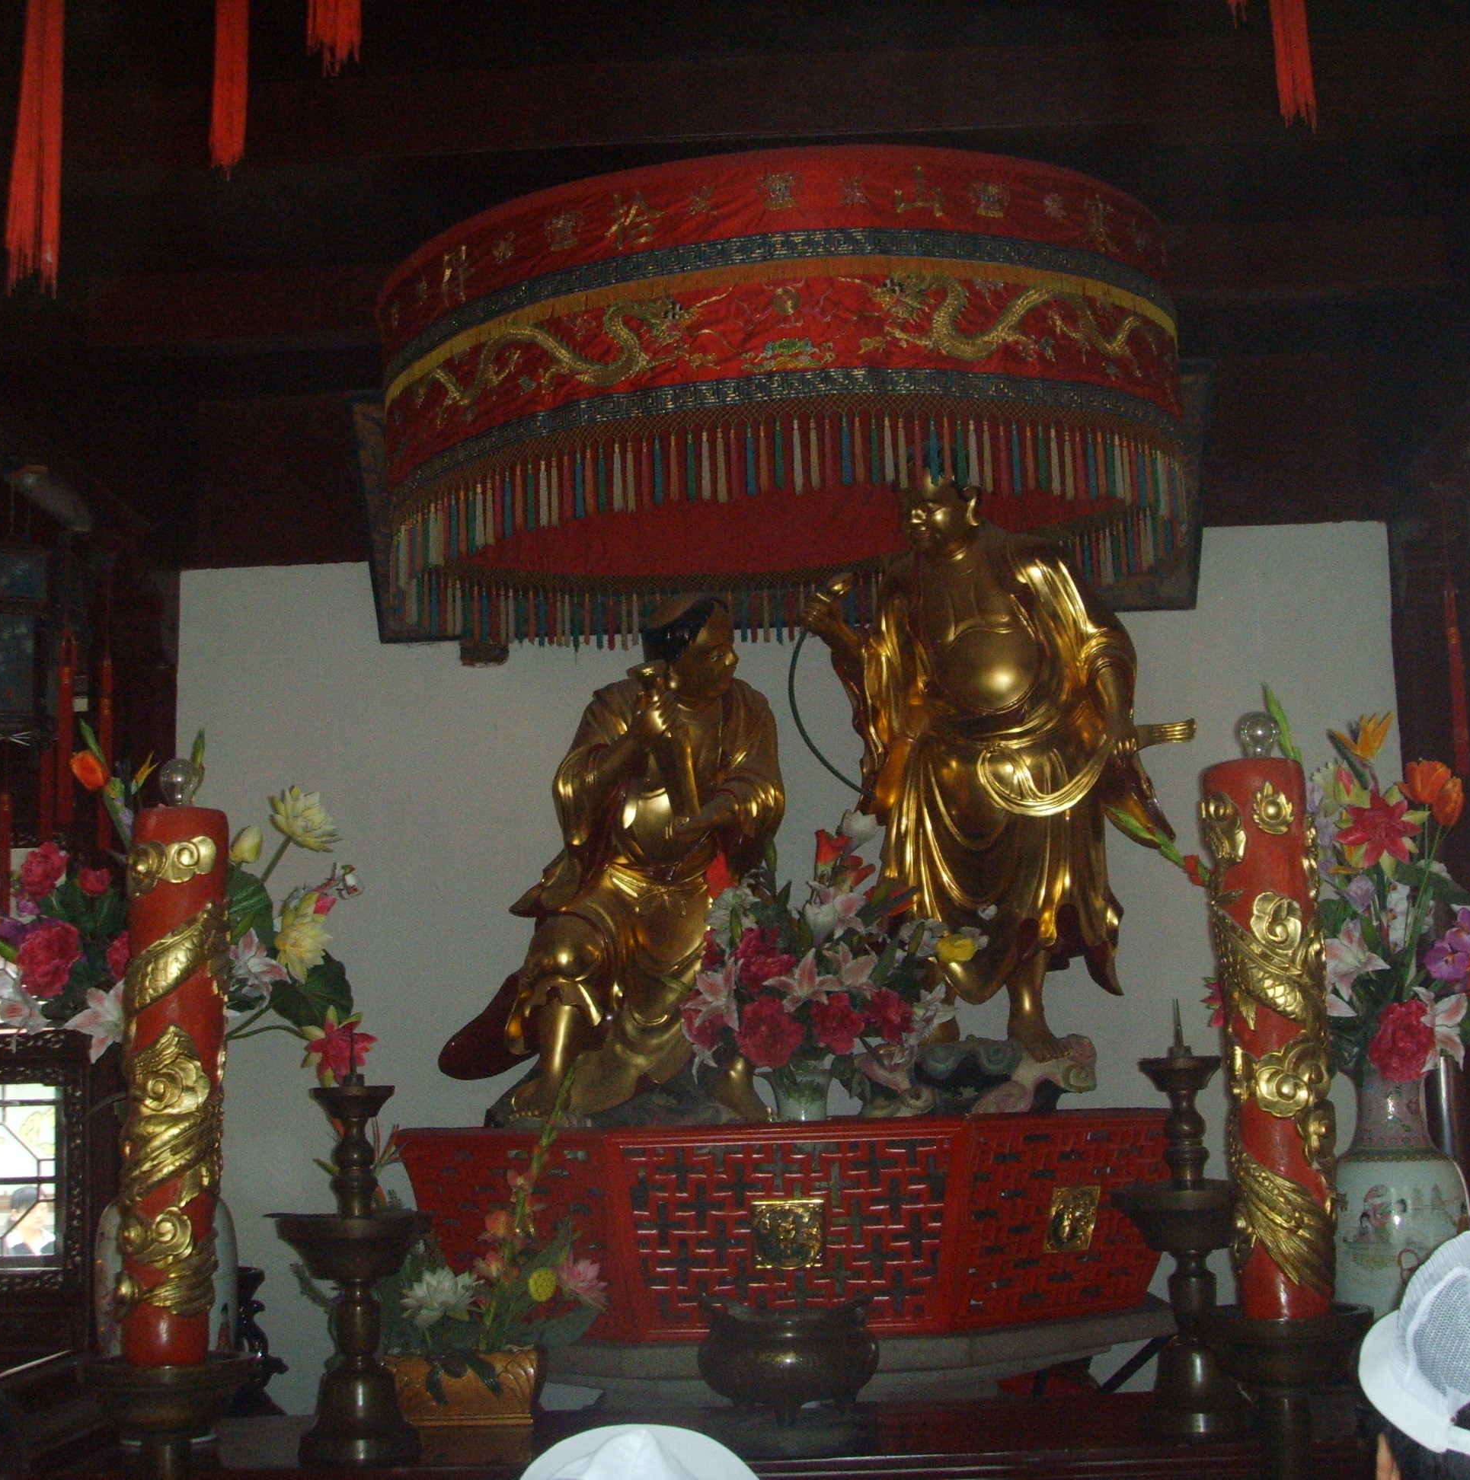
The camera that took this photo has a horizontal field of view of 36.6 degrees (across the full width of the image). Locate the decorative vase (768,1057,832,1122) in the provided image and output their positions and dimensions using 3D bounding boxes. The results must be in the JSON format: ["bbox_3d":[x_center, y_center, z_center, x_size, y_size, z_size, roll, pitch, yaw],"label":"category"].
[{"bbox_3d":[0.135,0.745,4.741,0.148,0.132,0.148,-2,-9,2],"label":"decorative vase"}]

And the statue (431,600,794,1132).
[{"bbox_3d":[-0.297,0.301,5.287,0.787,1.156,0.720,-2,-9,2],"label":"statue"}]

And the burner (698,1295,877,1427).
[{"bbox_3d":[0.088,1.020,3.664,0.293,0.179,0.270,-2,-9,2],"label":"burner"}]

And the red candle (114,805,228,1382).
[{"bbox_3d":[-0.838,0.507,3.321,0.155,0.810,0.155,-2,-9,2],"label":"red candle"}]

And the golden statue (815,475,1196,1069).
[{"bbox_3d":[0.627,0.082,5.434,0.863,1.358,0.580,-3,-9,10],"label":"golden statue"}]

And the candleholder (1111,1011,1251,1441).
[{"bbox_3d":[0.725,0.769,3.565,0.240,0.655,0.240,-2,-9,2],"label":"candleholder"}]

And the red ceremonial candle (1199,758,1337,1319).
[{"bbox_3d":[0.781,0.431,3.262,0.155,0.797,0.155,-2,-9,2],"label":"red ceremonial candle"}]

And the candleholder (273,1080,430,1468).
[{"bbox_3d":[-0.619,0.851,3.591,0.240,0.587,0.240,-2,-9,2],"label":"candleholder"}]

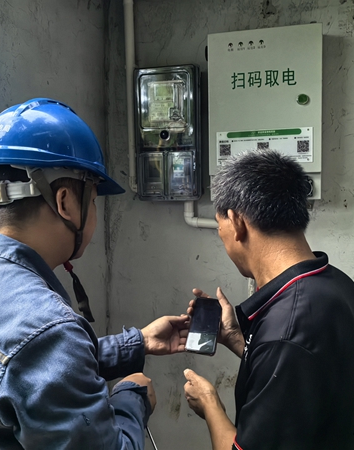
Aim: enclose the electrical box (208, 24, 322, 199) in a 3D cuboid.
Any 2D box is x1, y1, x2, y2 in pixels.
[{"bbox_3d":[0.264,-0.314,1.397,0.313,0.477,0.147,0,5,14],"label":"electrical box"}]

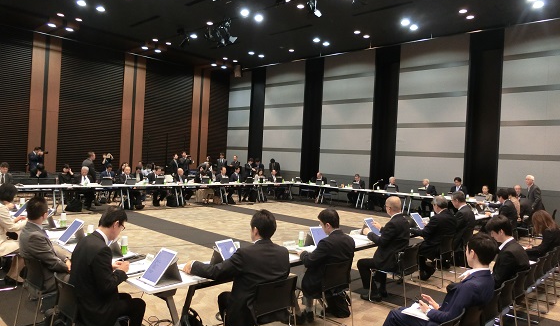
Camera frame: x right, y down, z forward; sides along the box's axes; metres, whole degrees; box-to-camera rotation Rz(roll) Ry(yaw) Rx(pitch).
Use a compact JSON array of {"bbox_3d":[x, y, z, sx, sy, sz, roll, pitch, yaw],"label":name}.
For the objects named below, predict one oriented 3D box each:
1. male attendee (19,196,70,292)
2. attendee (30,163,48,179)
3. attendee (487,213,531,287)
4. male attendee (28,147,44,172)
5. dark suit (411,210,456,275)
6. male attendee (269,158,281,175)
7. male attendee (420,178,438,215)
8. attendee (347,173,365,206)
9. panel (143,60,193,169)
[{"bbox_3d":[-2.096,0.936,3.818,0.500,1.270,0.770,4,1,43],"label":"male attendee"},{"bbox_3d":[-7.683,0.608,12.965,0.750,1.180,0.550,3,1,42],"label":"attendee"},{"bbox_3d":[2.161,1.167,4.278,0.800,1.250,0.500,3,1,42],"label":"attendee"},{"bbox_3d":[-8.292,0.317,13.709,0.550,1.652,0.500,3,1,-12],"label":"male attendee"},{"bbox_3d":[2.316,1.188,6.111,0.640,1.020,0.530,4,1,43],"label":"dark suit"},{"bbox_3d":[-0.261,0.669,18.211,0.520,1.650,0.420,3,1,30],"label":"male attendee"},{"bbox_3d":[5.152,1.188,13.997,0.780,1.250,0.550,2,1,-34],"label":"male attendee"},{"bbox_3d":[3.047,1.074,16.200,0.520,1.270,0.800,4,1,43],"label":"attendee"},{"bbox_3d":[-5.443,-2.112,19.681,0.120,5.104,2.715,4,1,43],"label":"panel"}]

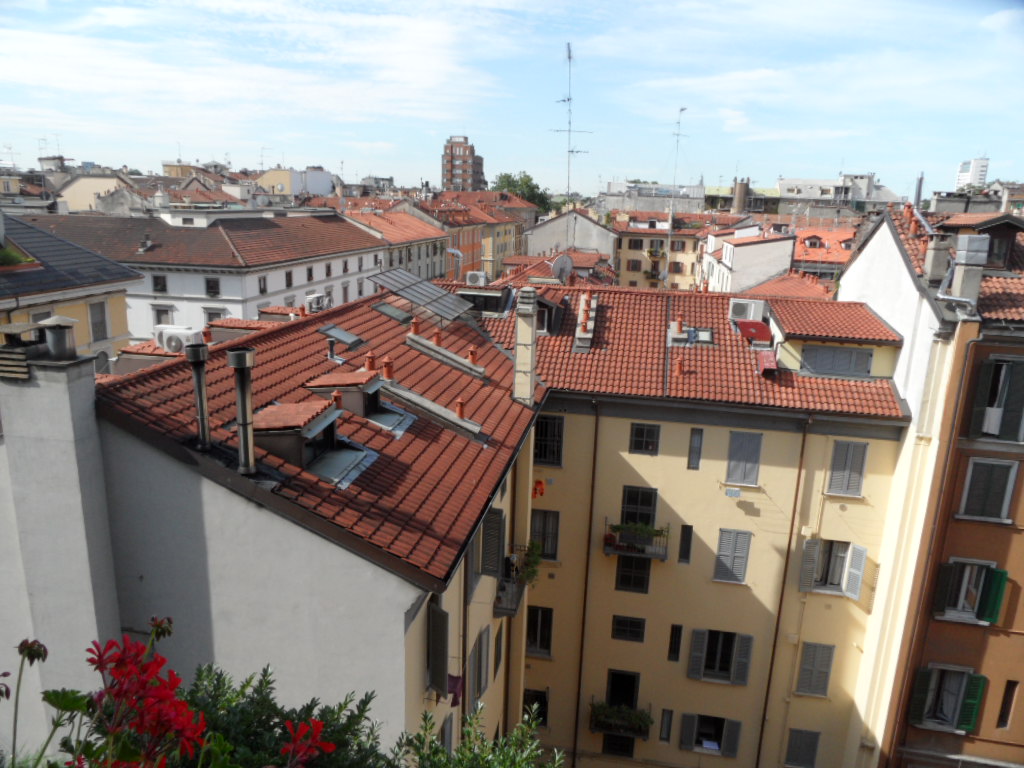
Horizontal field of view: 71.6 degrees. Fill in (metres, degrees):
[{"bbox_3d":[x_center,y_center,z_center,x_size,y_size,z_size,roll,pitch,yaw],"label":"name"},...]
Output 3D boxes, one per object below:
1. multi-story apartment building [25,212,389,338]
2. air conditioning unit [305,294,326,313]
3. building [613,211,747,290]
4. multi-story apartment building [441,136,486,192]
[{"bbox_3d":[-31.575,-7.738,75.992,26.000,20.750,36.000,4,14,7],"label":"multi-story apartment building"},{"bbox_3d":[-6.620,-2.690,23.900,0.290,0.570,0.820,5,14,12],"label":"air conditioning unit"},{"bbox_3d":[26.496,-16.634,115.940,21.000,22.700,15.000,4,14,8],"label":"building"},{"bbox_3d":[-17.325,-66.214,260.525,12.000,45.300,20.000,4,14,9],"label":"multi-story apartment building"}]

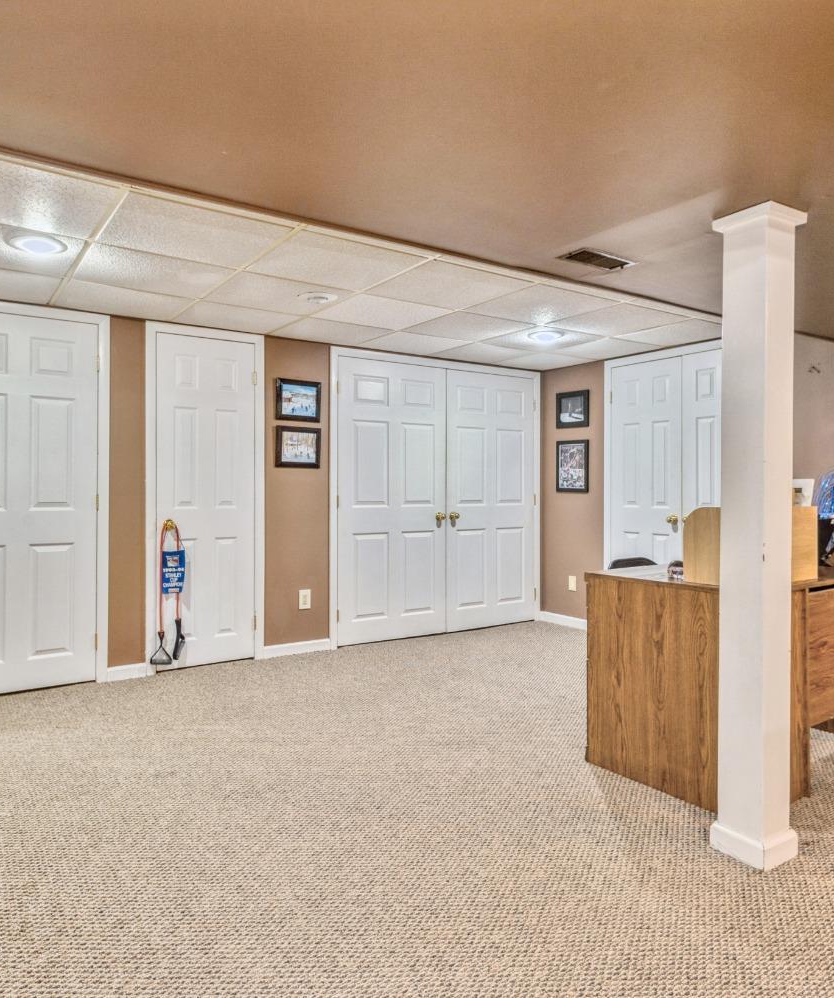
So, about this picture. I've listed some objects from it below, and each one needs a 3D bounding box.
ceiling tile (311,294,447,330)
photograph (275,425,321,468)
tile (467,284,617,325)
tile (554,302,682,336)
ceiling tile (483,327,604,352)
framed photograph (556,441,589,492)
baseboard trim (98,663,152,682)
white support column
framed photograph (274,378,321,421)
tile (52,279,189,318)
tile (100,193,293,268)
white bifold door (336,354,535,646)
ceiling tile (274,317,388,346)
[{"bbox_3d":[-0.205,-1.042,3.939,0.605,0.020,0.605,0,1,-35],"label":"ceiling tile"},{"bbox_3d":[-0.768,-0.334,4.635,0.311,0.258,0.020,0,1,-34],"label":"photograph"},{"bbox_3d":[0.662,-1.041,3.783,0.607,0.018,0.603,0,1,-34],"label":"tile"},{"bbox_3d":[1.153,-1.042,4.131,0.605,0.020,0.605,0,1,-35],"label":"tile"},{"bbox_3d":[0.806,-1.048,4.635,0.605,0.020,0.605,0,1,-35],"label":"ceiling tile"},{"bbox_3d":[1.222,-0.255,5.600,0.025,0.412,0.338,0,1,-35],"label":"framed photograph"},{"bbox_3d":[-1.656,0.995,4.049,0.229,0.080,0.014,0,1,-34],"label":"baseboard trim"},{"bbox_3d":[1.014,0.109,2.112,0.175,1.892,0.182,0,1,-35],"label":"white support column"},{"bbox_3d":[-0.752,-0.635,4.556,0.315,0.262,0.025,0,1,-34],"label":"framed photograph"},{"bbox_3d":[-1.538,-1.041,3.713,0.607,0.018,0.511,0,1,-34],"label":"tile"},{"bbox_3d":[-0.870,-1.033,2.736,0.607,0.018,0.603,0,1,-34],"label":"tile"},{"bbox_3d":[0.214,0.012,5.237,1.799,1.949,0.046,0,1,-34],"label":"white bifold door"},{"bbox_3d":[-0.533,-1.055,4.456,0.600,0.020,0.556,0,1,-35],"label":"ceiling tile"}]

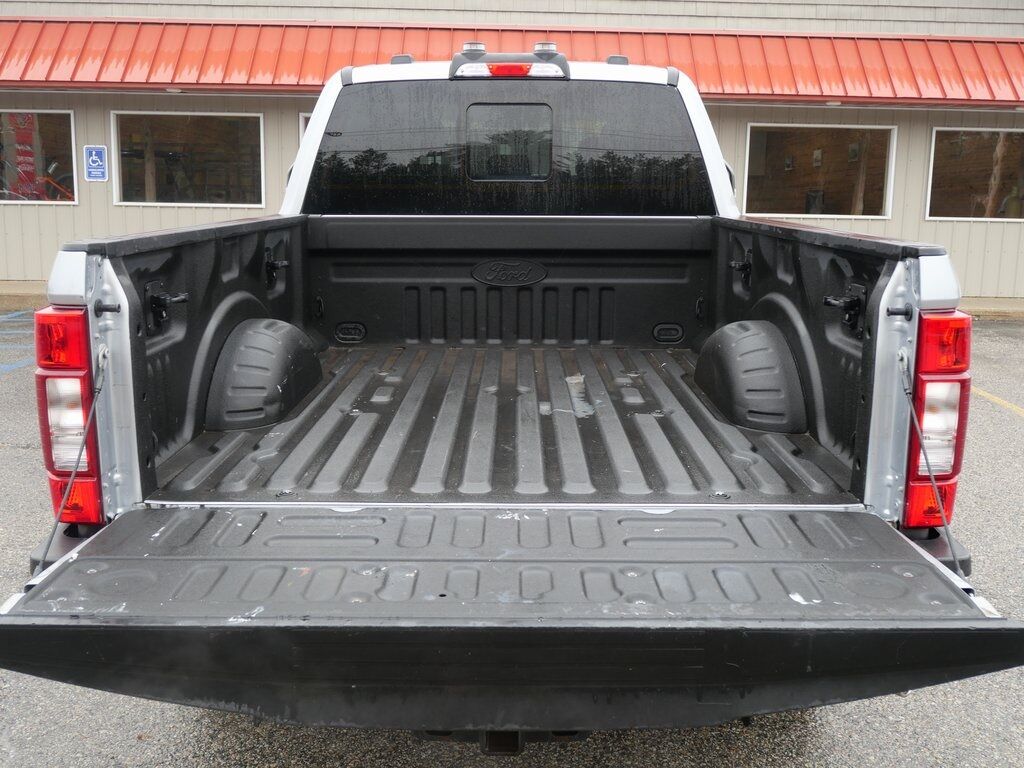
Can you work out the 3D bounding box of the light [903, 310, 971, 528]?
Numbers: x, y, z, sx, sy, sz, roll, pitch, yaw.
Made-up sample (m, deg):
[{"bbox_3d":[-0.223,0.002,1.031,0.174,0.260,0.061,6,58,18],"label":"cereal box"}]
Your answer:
[{"bbox_3d":[0.869,0.067,2.089,0.130,0.450,0.135,0,11,0],"label":"light"}]

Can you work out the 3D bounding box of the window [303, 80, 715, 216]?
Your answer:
[{"bbox_3d":[-0.009,-0.983,4.194,1.700,0.585,0.080,0,3,0],"label":"window"}]

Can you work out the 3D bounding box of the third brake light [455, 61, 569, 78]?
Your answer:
[{"bbox_3d":[-0.008,-1.304,4.176,0.465,0.068,0.070,0,11,0],"label":"third brake light"}]

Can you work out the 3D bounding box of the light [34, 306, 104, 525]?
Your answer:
[{"bbox_3d":[-0.911,0.059,2.095,0.130,0.450,0.135,0,11,0],"label":"light"}]

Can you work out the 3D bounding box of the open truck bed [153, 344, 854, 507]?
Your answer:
[{"bbox_3d":[-0.017,0.008,3.152,1.590,0.130,2.080,0,11,0],"label":"open truck bed"}]

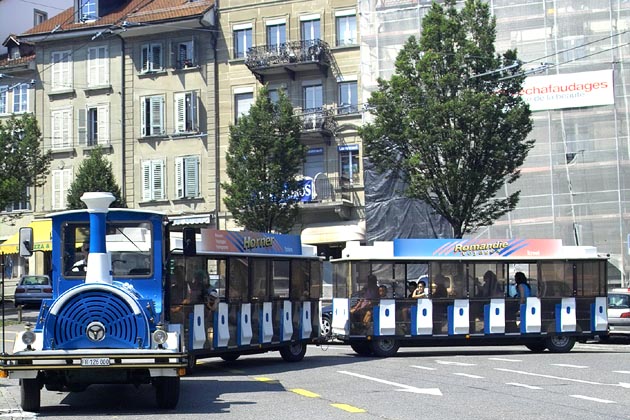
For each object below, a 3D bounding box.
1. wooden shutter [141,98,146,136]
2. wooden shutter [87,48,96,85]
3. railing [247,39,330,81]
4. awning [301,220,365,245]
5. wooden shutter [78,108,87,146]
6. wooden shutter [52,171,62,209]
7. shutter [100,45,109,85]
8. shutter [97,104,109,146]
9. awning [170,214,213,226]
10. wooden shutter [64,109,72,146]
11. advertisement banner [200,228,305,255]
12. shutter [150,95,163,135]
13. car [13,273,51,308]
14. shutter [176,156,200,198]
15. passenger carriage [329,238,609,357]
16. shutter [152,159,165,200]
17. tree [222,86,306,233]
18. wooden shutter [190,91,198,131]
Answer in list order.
[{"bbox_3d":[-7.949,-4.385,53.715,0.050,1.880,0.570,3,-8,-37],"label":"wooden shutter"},{"bbox_3d":[-10.599,-6.811,55.162,0.540,1.860,0.050,-4,-6,21],"label":"wooden shutter"},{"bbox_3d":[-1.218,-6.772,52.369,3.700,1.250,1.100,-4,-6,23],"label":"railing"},{"bbox_3d":[0.769,0.981,49.063,2.648,0.850,1.000,-4,-7,21],"label":"awning"},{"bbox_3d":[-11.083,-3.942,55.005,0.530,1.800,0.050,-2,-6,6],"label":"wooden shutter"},{"bbox_3d":[-12.229,-0.951,54.892,0.581,1.773,0.050,-4,-7,21],"label":"wooden shutter"},{"bbox_3d":[-10.053,-6.837,54.947,0.550,1.860,0.050,-4,-6,21],"label":"shutter"},{"bbox_3d":[-9.961,-3.994,54.300,0.614,1.835,0.050,-4,-7,21],"label":"shutter"},{"bbox_3d":[-5.914,0.495,54.055,2.373,0.500,0.600,-4,-6,23],"label":"awning"},{"bbox_3d":[-11.870,-3.894,55.388,0.530,1.840,0.050,-4,-6,21],"label":"wooden shutter"},{"bbox_3d":[-1.051,0.585,20.347,0.050,0.360,3.280,-2,-4,29],"label":"advertisement banner"},{"bbox_3d":[-7.571,-4.491,55.390,0.650,1.905,0.050,-2,-6,5],"label":"shutter"},{"bbox_3d":[-12.420,3.600,51.600,1.670,1.400,4.200,0,-4,-10],"label":"car"},{"bbox_3d":[-5.747,-1.457,52.258,1.195,1.876,0.270,-4,-7,21],"label":"shutter"},{"bbox_3d":[3.364,1.916,25.582,5.870,2.440,1.770,0,-4,-13],"label":"passenger carriage"},{"bbox_3d":[-7.510,-1.390,55.135,0.650,1.900,0.050,-3,-6,13],"label":"shutter"},{"bbox_3d":[-1.854,-0.322,44.065,3.200,8.917,3.200,-1,-6,0],"label":"tree"},{"bbox_3d":[-5.421,-4.535,52.252,0.050,1.830,0.600,-5,-7,30],"label":"wooden shutter"}]

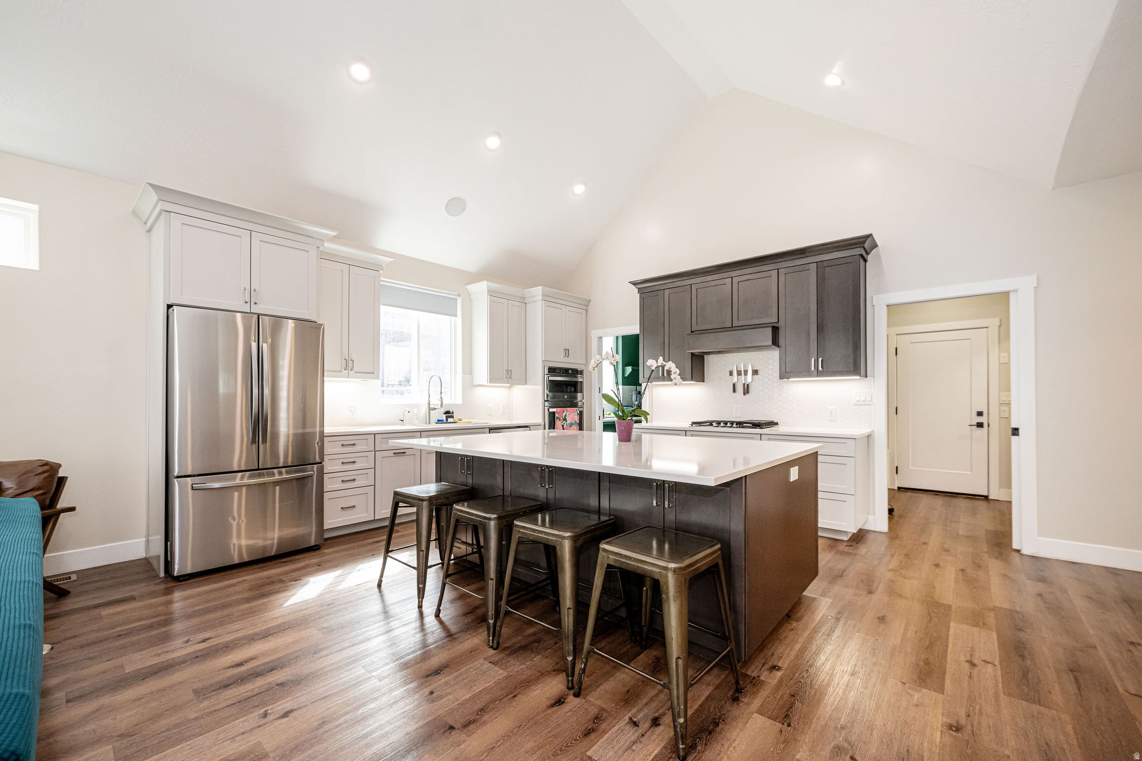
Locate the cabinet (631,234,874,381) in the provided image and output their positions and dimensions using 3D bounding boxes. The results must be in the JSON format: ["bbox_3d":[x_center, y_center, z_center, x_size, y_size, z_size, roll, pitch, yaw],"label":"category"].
[{"bbox_3d":[1.707,-0.582,4.587,2.395,1.200,0.480,-2,-2,42],"label":"cabinet"}]

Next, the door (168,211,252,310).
[{"bbox_3d":[-2.541,-0.816,3.150,0.025,0.609,0.447,-2,-2,42],"label":"door"}]

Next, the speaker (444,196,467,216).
[{"bbox_3d":[-1.249,-1.894,4.820,0.240,0.030,0.240,2,-40,-49],"label":"speaker"}]

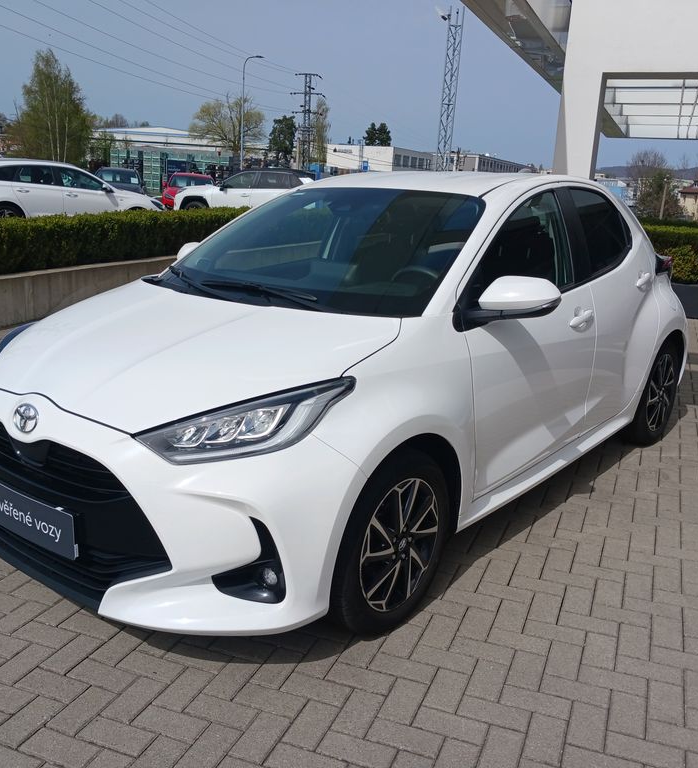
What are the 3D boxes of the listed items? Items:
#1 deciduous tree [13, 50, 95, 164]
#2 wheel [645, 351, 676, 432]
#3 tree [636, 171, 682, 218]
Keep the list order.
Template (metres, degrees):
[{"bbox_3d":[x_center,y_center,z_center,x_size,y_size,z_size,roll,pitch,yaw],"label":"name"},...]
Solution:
[{"bbox_3d":[-19.658,-17.859,53.881,5.500,8.670,5.400,-2,15,-20],"label":"deciduous tree"},{"bbox_3d":[1.694,0.040,4.507,0.150,0.430,0.430,12,18,36],"label":"wheel"},{"bbox_3d":[23.210,-13.664,60.586,3.700,4.900,3.700,8,15,19],"label":"tree"}]

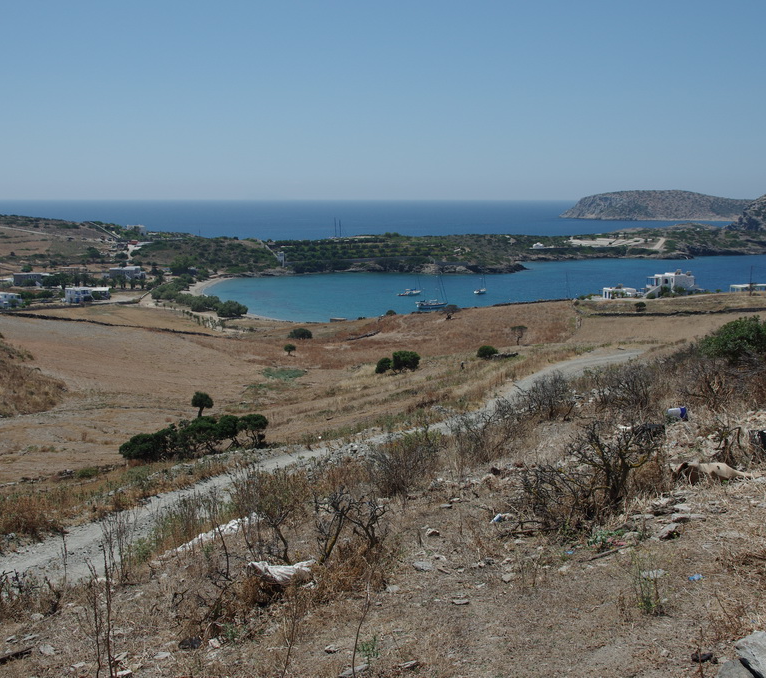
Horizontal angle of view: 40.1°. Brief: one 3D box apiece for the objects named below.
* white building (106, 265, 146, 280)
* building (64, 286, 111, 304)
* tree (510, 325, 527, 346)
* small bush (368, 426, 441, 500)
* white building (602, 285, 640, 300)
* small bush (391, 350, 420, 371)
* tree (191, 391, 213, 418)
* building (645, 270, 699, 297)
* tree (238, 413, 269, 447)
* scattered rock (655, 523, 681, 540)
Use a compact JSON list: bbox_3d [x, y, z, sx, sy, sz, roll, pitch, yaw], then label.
[{"bbox_3d":[-152.000,-39.320,620.440,22.500,6.800,11.000,0,8,-3],"label":"white building"},{"bbox_3d":[-138.970,-20.590,495.470,21.500,7.000,10.500,-3,8,-18],"label":"building"},{"bbox_3d":[24.940,-0.660,193.400,3.100,3.900,2.900,0,8,0],"label":"tree"},{"bbox_3d":[0.224,1.352,11.500,0.800,0.790,0.750,0,8,0],"label":"small bush"},{"bbox_3d":[75.759,-14.737,335.000,12.000,4.500,8.000,0,8,0],"label":"white building"},{"bbox_3d":[3.171,3.030,148.000,3.900,2.800,3.600,0,8,0],"label":"small bush"},{"bbox_3d":[-23.310,8.450,135.750,2.600,3.400,2.600,0,8,0],"label":"tree"},{"bbox_3d":[79.520,-15.330,288.860,11.800,6.600,9.000,-1,8,-9],"label":"building"},{"bbox_3d":[-10.235,7.152,83.000,2.550,2.700,2.500,0,8,0],"label":"tree"},{"bbox_3d":[1.930,1.301,7.100,0.175,0.090,0.160,0,8,0],"label":"scattered rock"}]

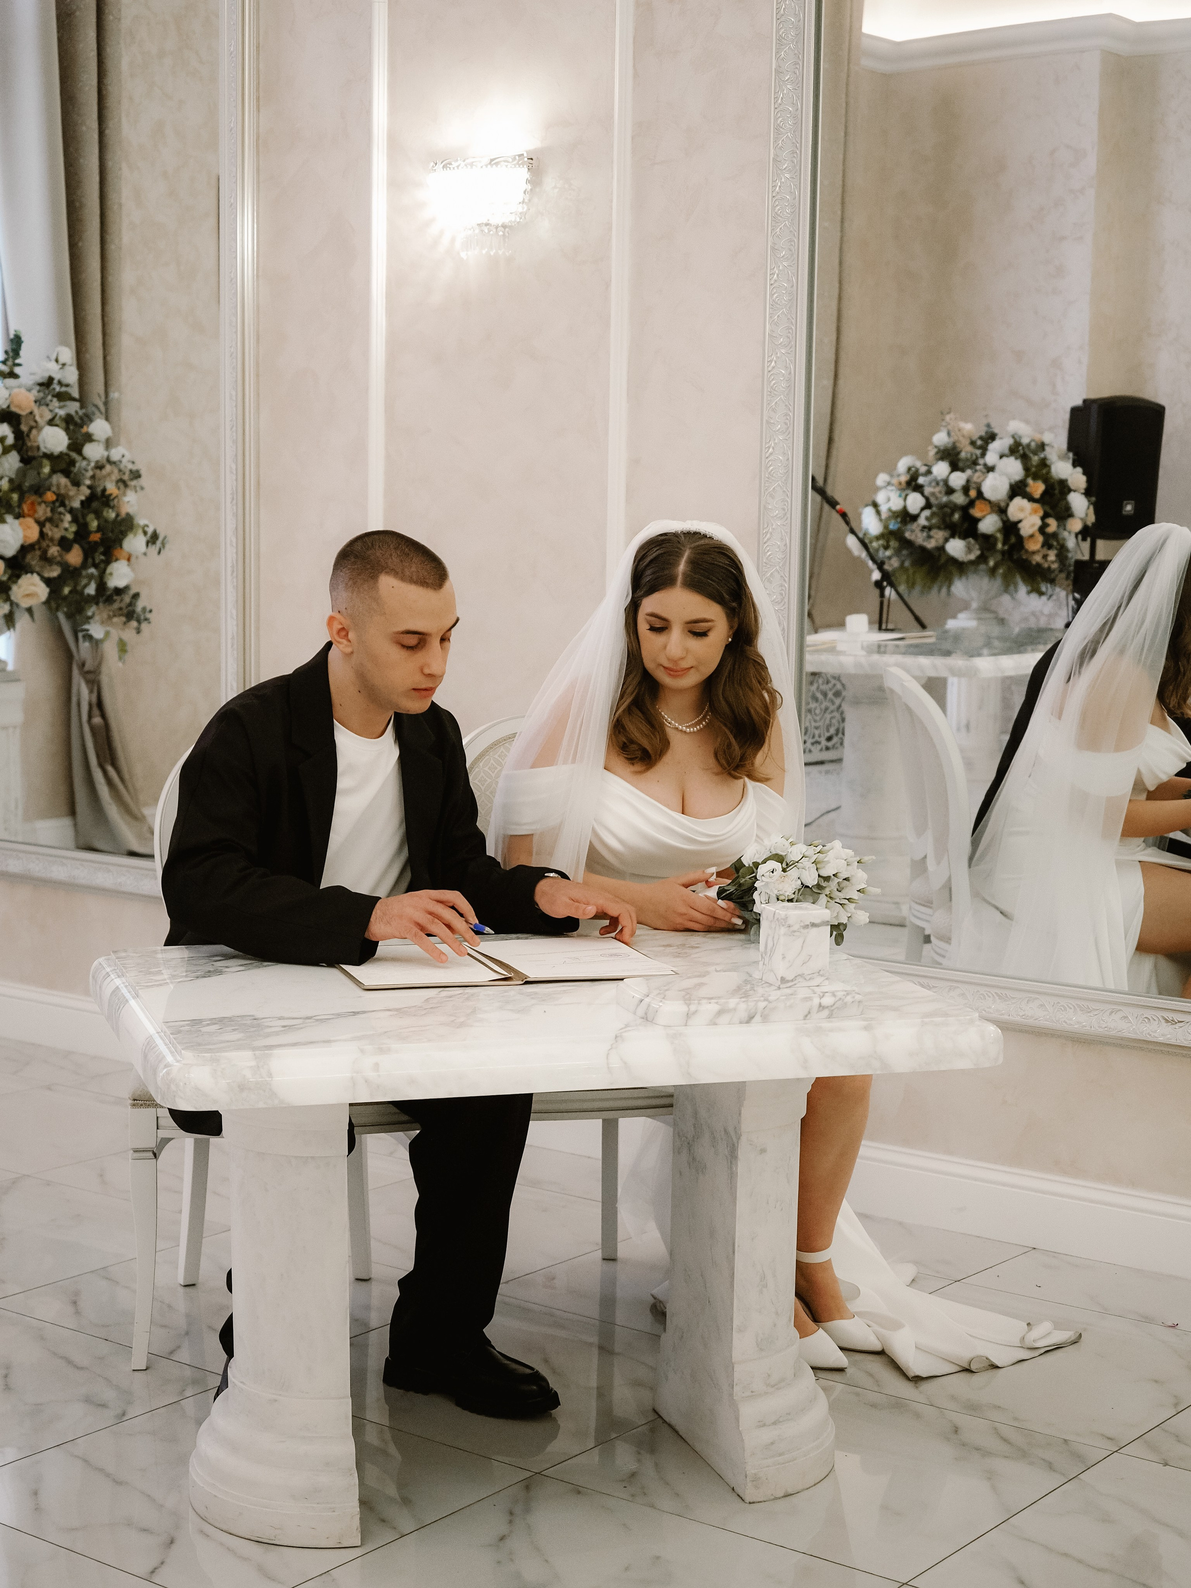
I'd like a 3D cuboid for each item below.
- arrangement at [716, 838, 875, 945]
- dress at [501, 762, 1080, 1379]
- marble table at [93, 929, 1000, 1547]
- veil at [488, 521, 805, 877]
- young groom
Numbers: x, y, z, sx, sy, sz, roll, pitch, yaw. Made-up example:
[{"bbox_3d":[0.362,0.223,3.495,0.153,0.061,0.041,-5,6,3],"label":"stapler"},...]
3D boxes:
[{"bbox_3d":[0.302,0.147,3.870,0.230,0.160,0.190,-1,7,-15],"label":"arrangement"},{"bbox_3d":[0.299,0.407,4.316,0.900,0.950,0.740,-1,7,-15],"label":"dress"},{"bbox_3d":[-0.105,0.607,3.579,1.120,0.705,0.815,-1,7,-17],"label":"marble table"},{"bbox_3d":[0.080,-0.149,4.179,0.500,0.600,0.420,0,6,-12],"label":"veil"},{"bbox_3d":[-0.343,0.243,4.026,0.620,1.315,0.750,-2,7,-22],"label":"young groom"}]

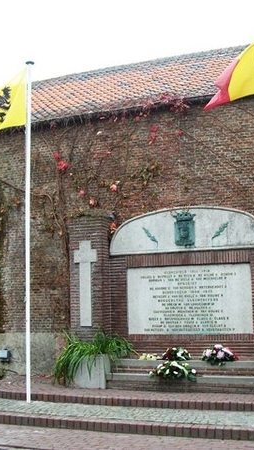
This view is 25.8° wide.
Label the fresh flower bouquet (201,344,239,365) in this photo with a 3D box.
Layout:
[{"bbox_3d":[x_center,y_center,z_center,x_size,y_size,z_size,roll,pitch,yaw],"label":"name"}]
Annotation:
[{"bbox_3d":[1.551,2.153,9.185,0.621,0.330,0.387,-4,-8,20],"label":"fresh flower bouquet"}]

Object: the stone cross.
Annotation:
[{"bbox_3d":[-0.769,1.097,10.361,0.474,1.593,0.068,-4,-8,20],"label":"stone cross"}]

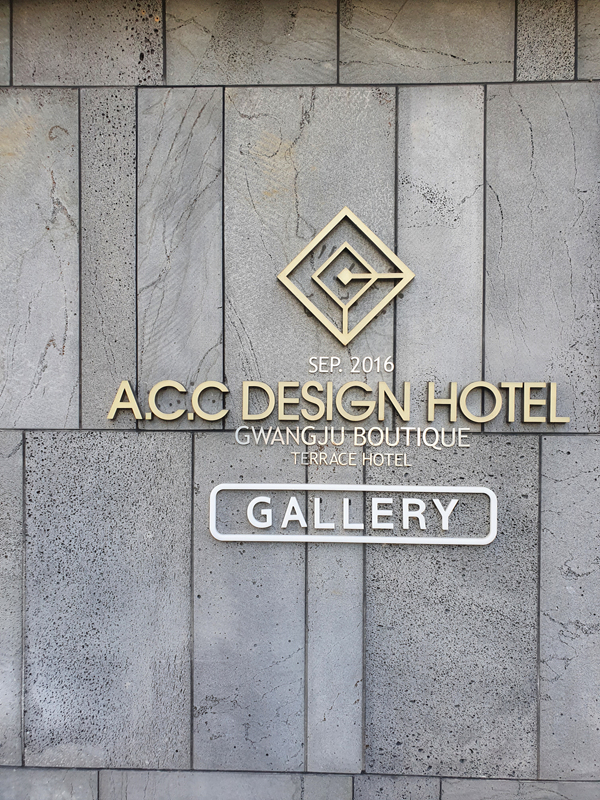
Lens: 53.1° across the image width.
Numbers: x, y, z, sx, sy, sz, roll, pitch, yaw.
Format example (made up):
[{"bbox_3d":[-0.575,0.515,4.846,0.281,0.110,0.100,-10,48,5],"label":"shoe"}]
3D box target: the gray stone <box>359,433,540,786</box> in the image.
[{"bbox_3d":[0.263,0.356,1.057,0.296,0.597,0.030,0,1,2],"label":"gray stone"}]

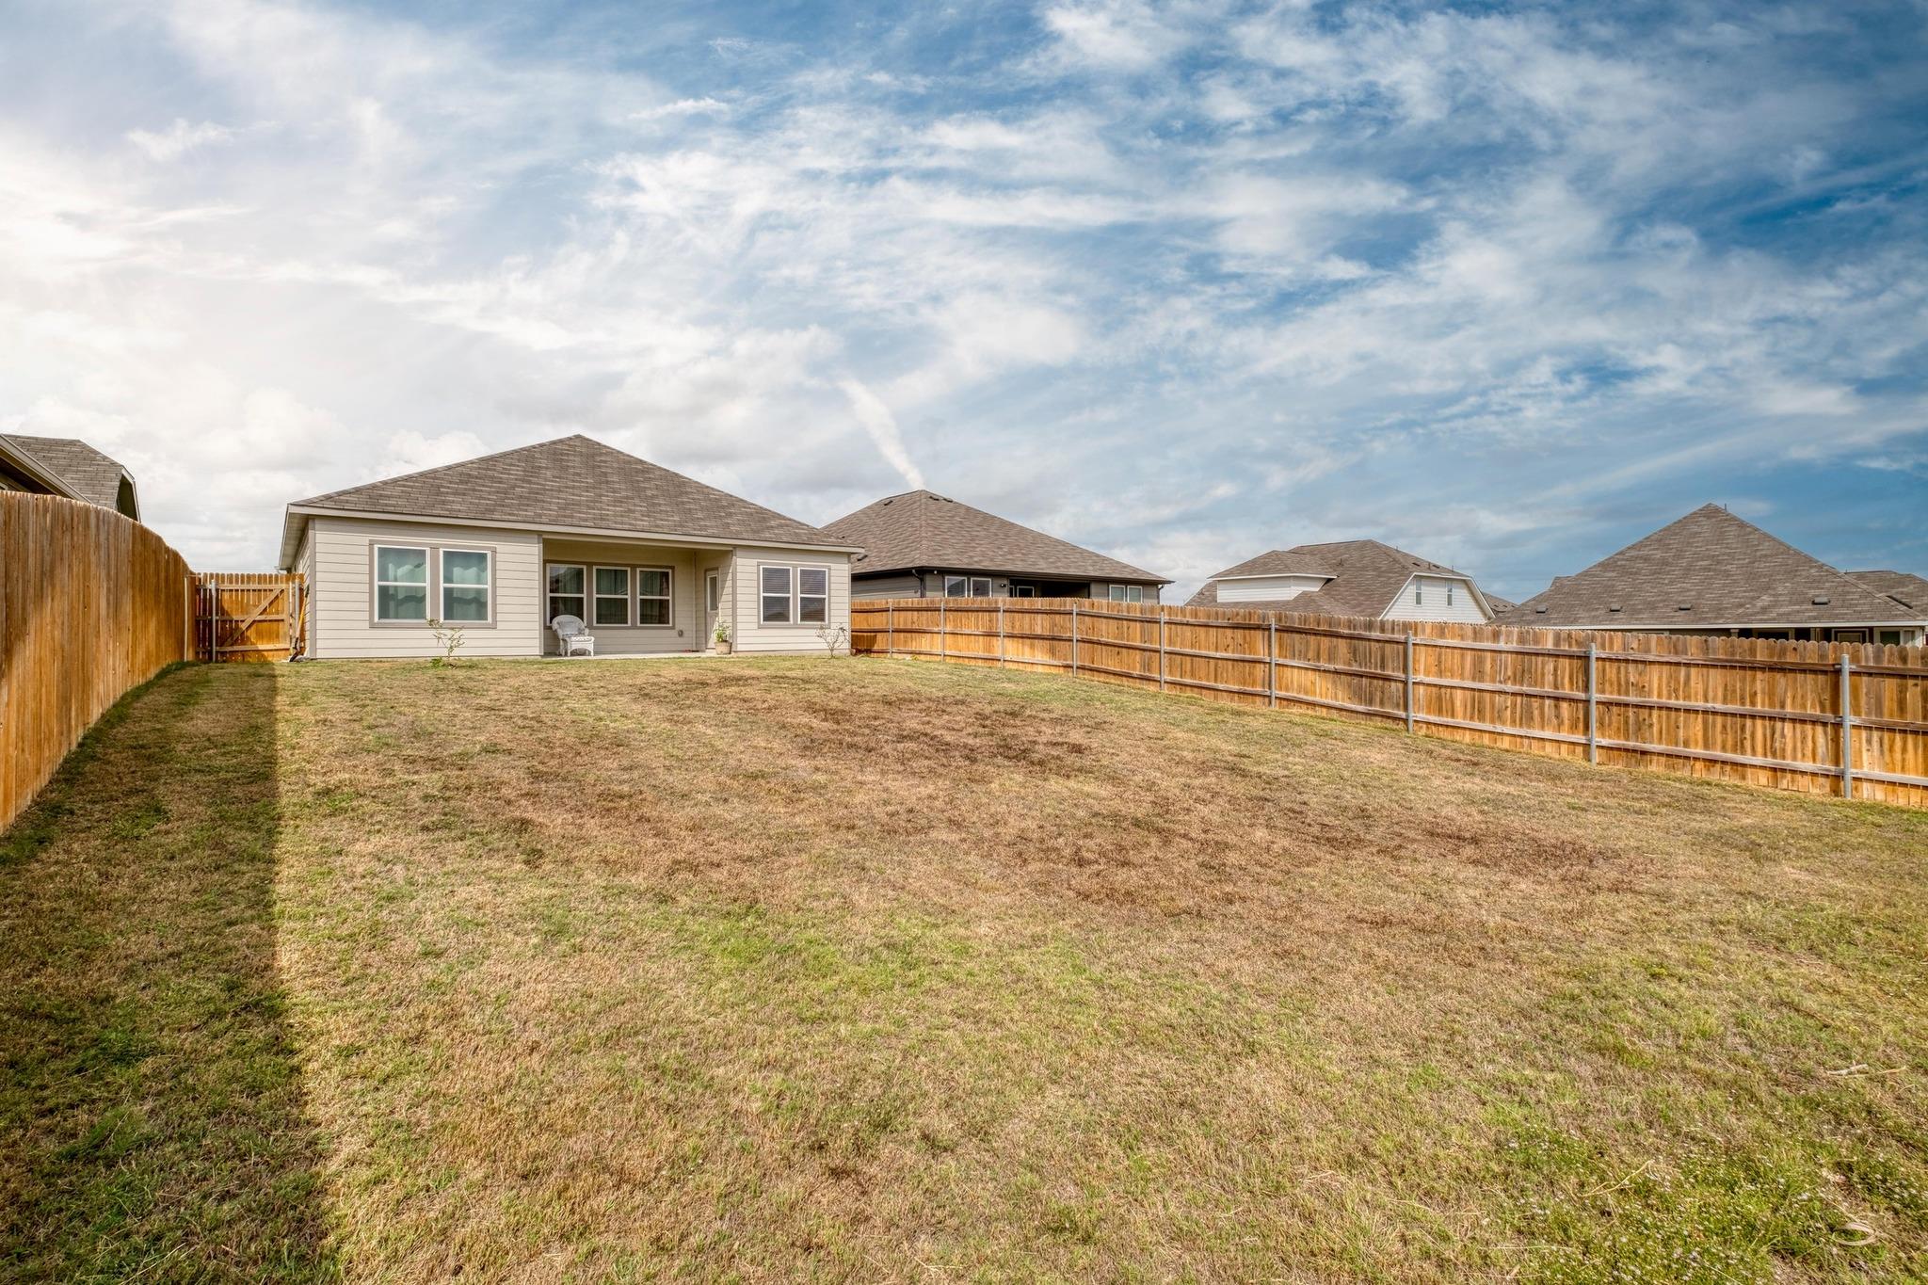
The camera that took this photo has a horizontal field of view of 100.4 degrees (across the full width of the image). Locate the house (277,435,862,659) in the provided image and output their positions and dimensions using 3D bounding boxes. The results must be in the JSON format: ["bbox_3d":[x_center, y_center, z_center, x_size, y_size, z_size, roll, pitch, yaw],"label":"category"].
[{"bbox_3d":[-13.370,-2.855,25.780,12.800,6.360,17.300,-1,1,-40],"label":"house"}]

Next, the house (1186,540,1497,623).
[{"bbox_3d":[24.500,-2.660,54.200,17.500,7.900,14.800,-1,1,-37],"label":"house"}]

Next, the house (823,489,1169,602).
[{"bbox_3d":[-2.350,-3.170,37.100,13.700,7.150,19.300,-1,1,-40],"label":"house"}]

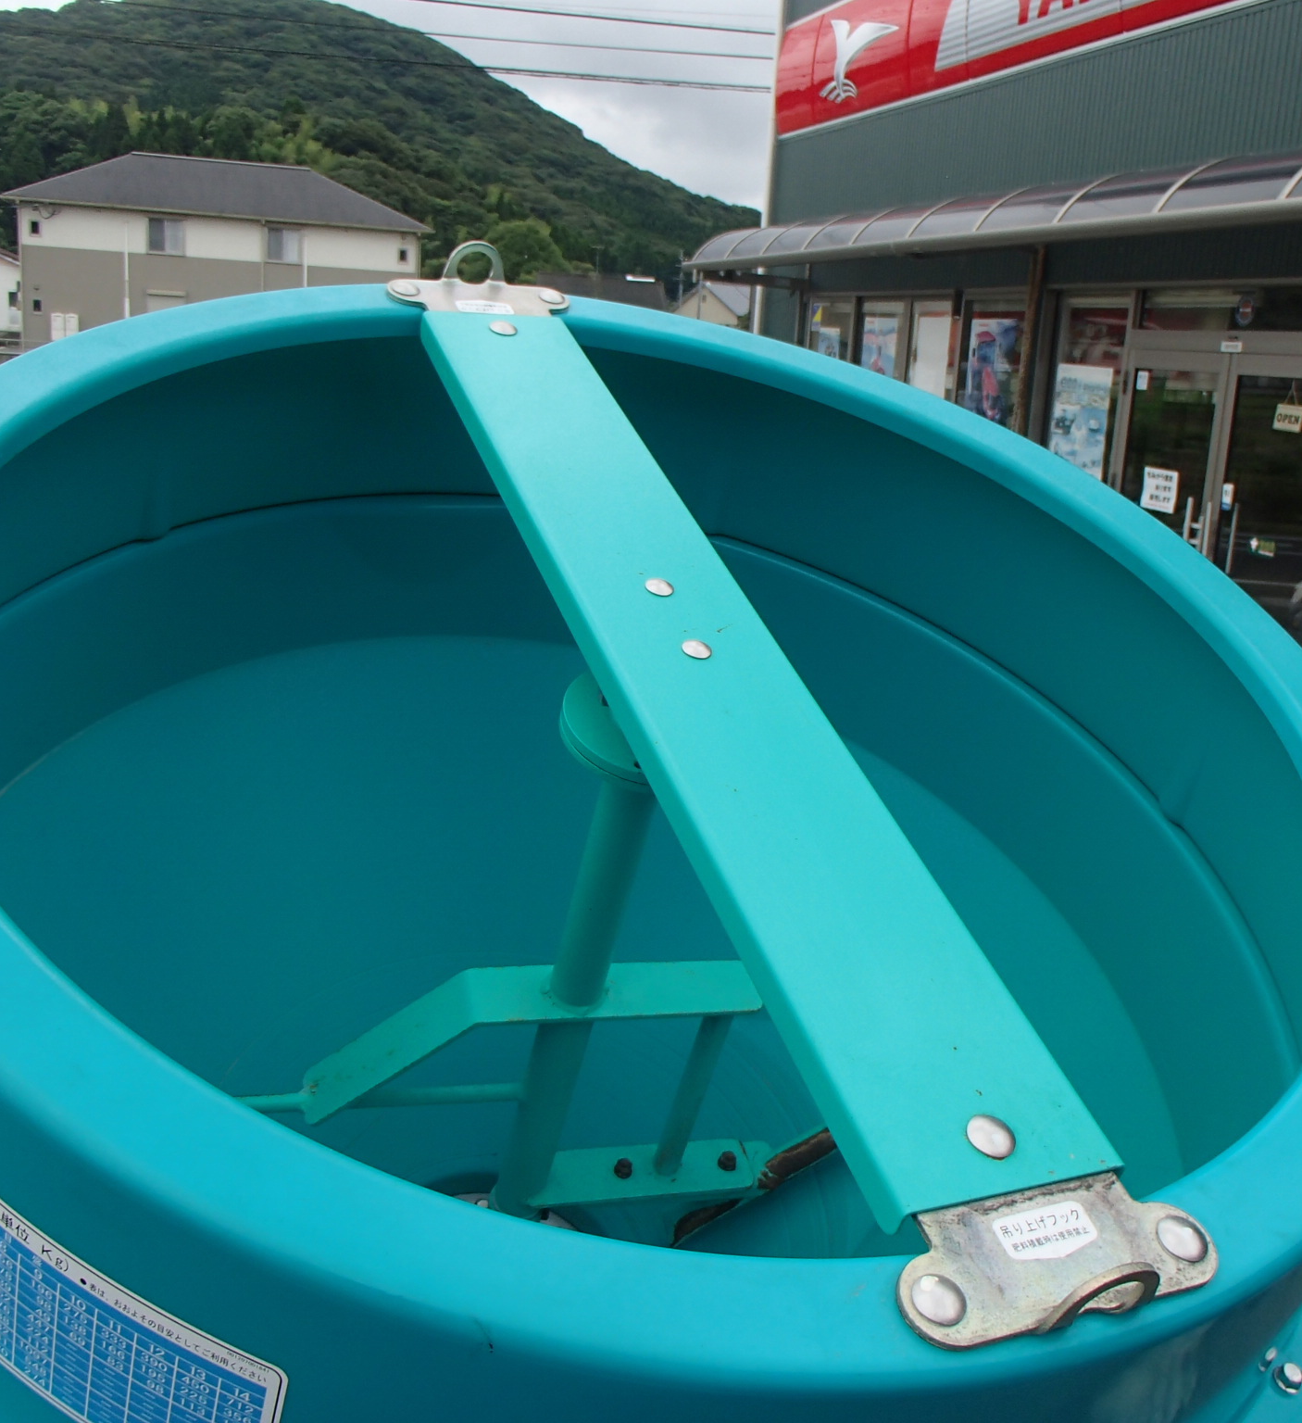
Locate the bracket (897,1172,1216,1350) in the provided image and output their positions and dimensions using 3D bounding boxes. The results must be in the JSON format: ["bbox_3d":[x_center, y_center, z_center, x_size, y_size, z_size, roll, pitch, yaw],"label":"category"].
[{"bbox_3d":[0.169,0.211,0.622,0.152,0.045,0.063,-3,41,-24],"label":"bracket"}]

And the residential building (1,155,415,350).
[{"bbox_3d":[-17.777,-18.645,63.677,16.112,7.942,9.097,-1,13,-17],"label":"residential building"}]

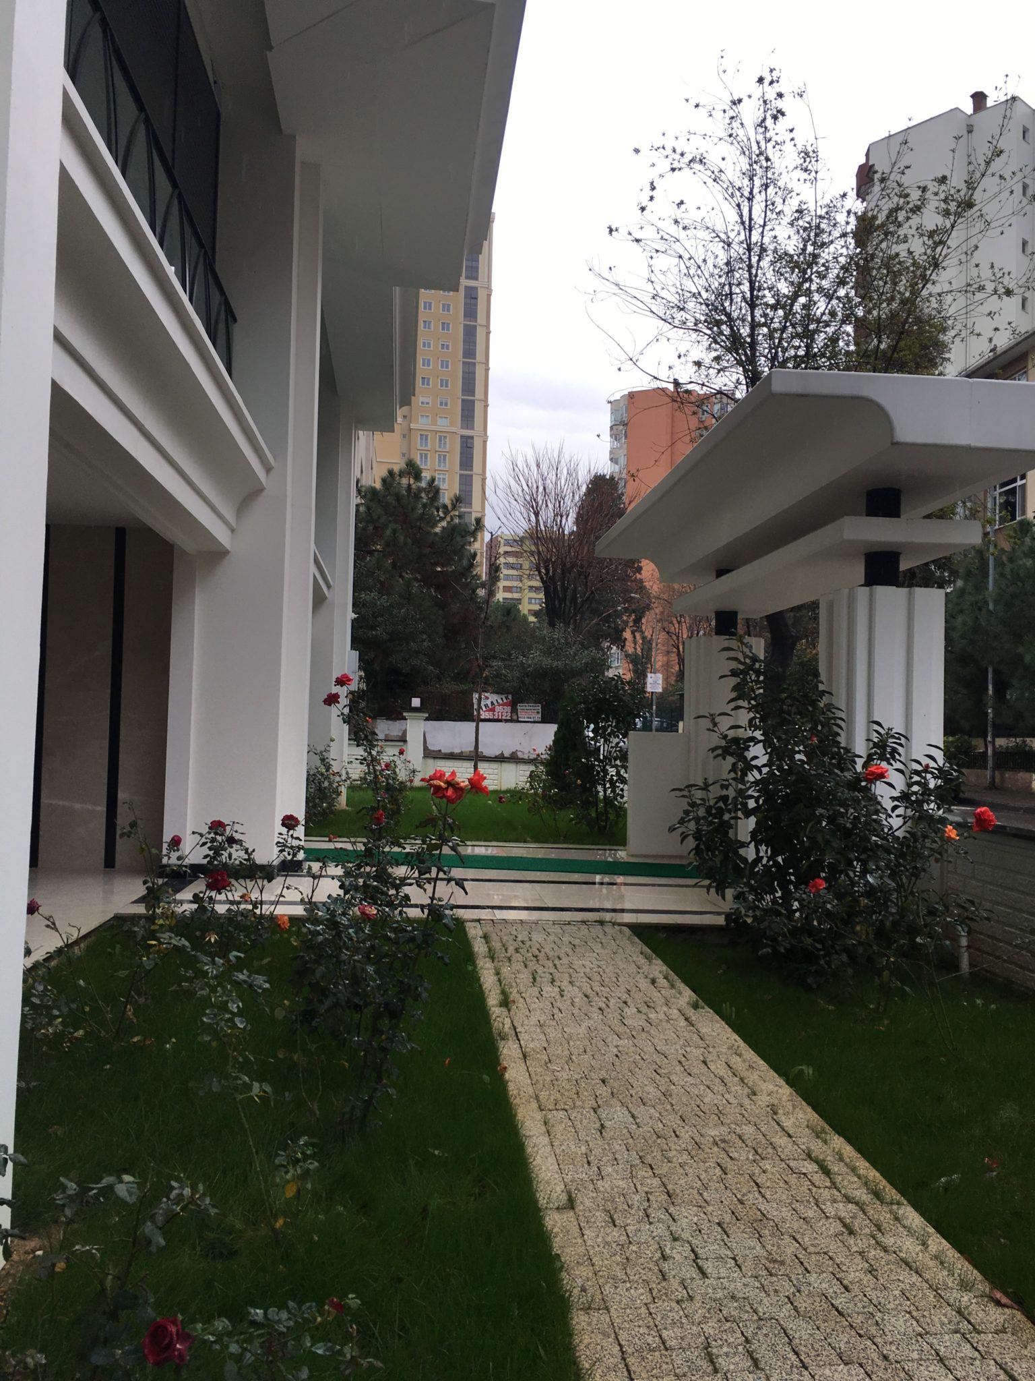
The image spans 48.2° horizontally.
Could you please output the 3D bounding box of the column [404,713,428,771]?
[{"bbox_3d":[-2.274,1.350,25.800,0.520,1.660,0.520,2,-2,-5],"label":"column"}]

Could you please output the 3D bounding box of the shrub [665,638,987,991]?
[{"bbox_3d":[2.030,0.785,7.650,1.920,2.120,1.650,2,-2,-5],"label":"shrub"}]

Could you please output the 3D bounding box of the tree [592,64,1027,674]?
[{"bbox_3d":[3.714,-2.870,15.000,5.400,10.000,5.100,2,-2,-5],"label":"tree"}]

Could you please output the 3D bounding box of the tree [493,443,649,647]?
[{"bbox_3d":[1.628,-2.506,36.000,4.800,9.600,4.600,2,-2,-5],"label":"tree"}]

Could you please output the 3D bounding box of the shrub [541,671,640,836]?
[{"bbox_3d":[1.078,0.908,16.400,1.380,2.200,1.300,2,-2,-5],"label":"shrub"}]

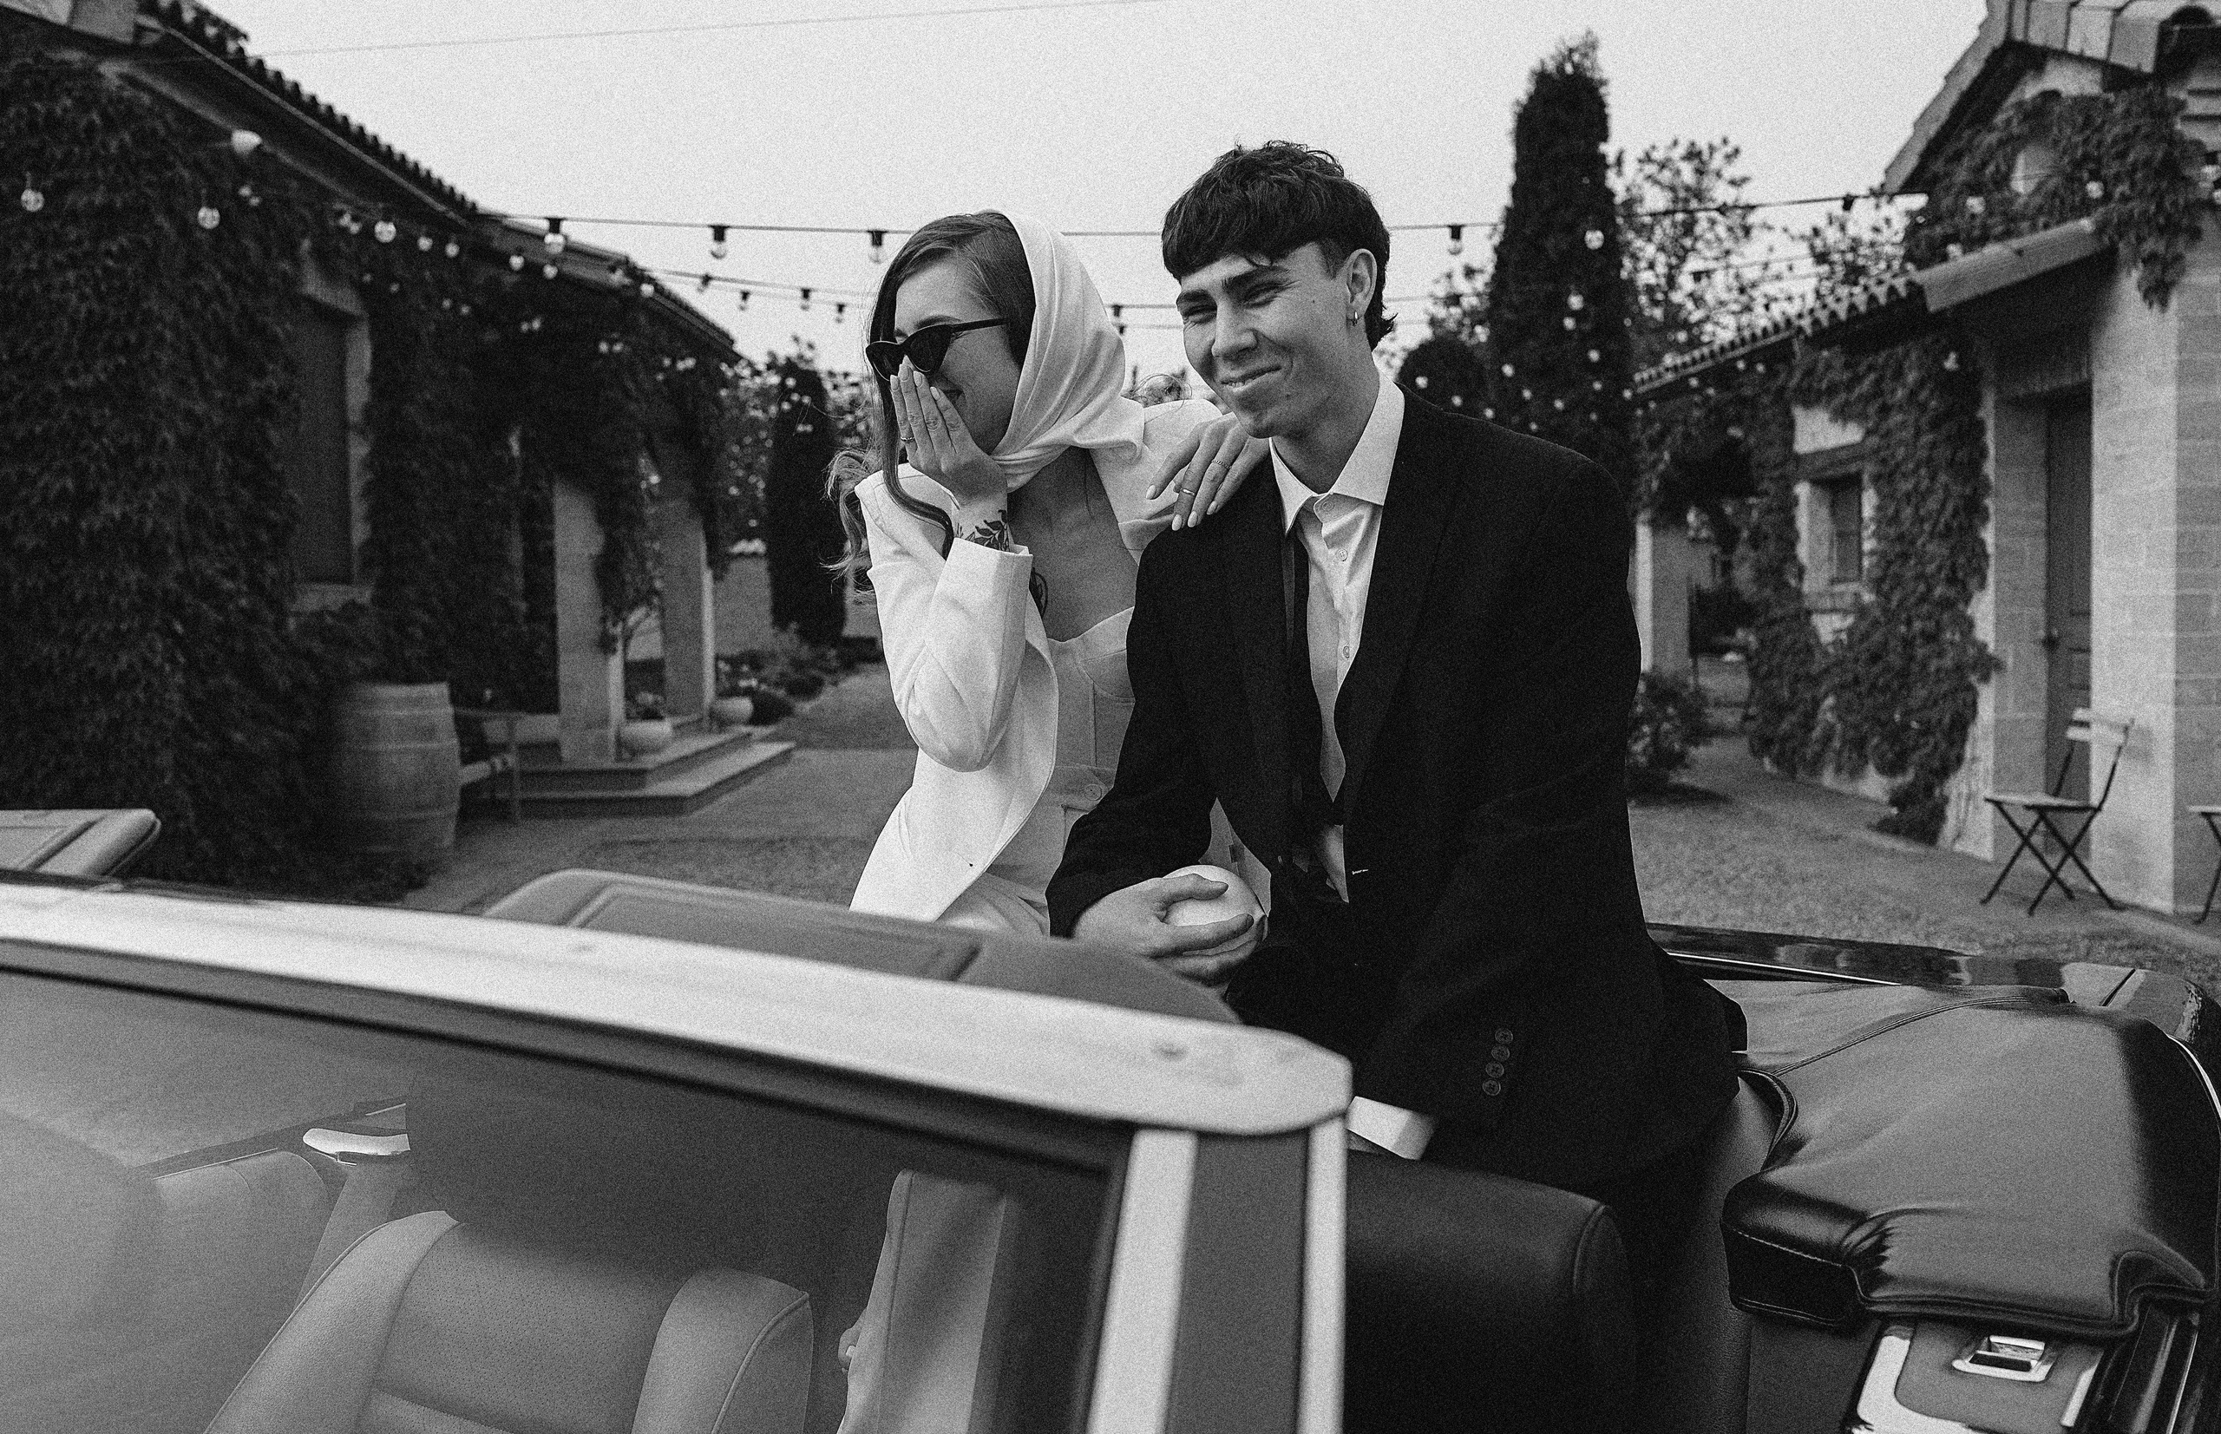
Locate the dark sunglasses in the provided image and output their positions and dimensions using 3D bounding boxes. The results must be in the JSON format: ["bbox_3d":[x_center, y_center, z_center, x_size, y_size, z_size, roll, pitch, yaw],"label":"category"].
[{"bbox_3d":[-0.144,-0.370,2.137,0.145,0.052,0.145,-17,13,-42],"label":"dark sunglasses"}]

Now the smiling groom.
[{"bbox_3d":[0.261,0.145,1.885,0.580,1.250,0.760,1,4,38],"label":"smiling groom"}]

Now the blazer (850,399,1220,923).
[{"bbox_3d":[-0.051,-0.037,2.170,0.450,0.600,0.360,1,3,28],"label":"blazer"}]

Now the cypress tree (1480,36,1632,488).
[{"bbox_3d":[5.043,-3.770,24.188,1.700,7.570,1.700,-1,3,0],"label":"cypress tree"}]

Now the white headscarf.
[{"bbox_3d":[-0.054,-0.370,2.200,0.190,0.280,0.210,2,12,44],"label":"white headscarf"}]

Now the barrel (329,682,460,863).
[{"bbox_3d":[-3.877,0.296,11.700,0.710,0.950,0.710,-1,3,0],"label":"barrel"}]

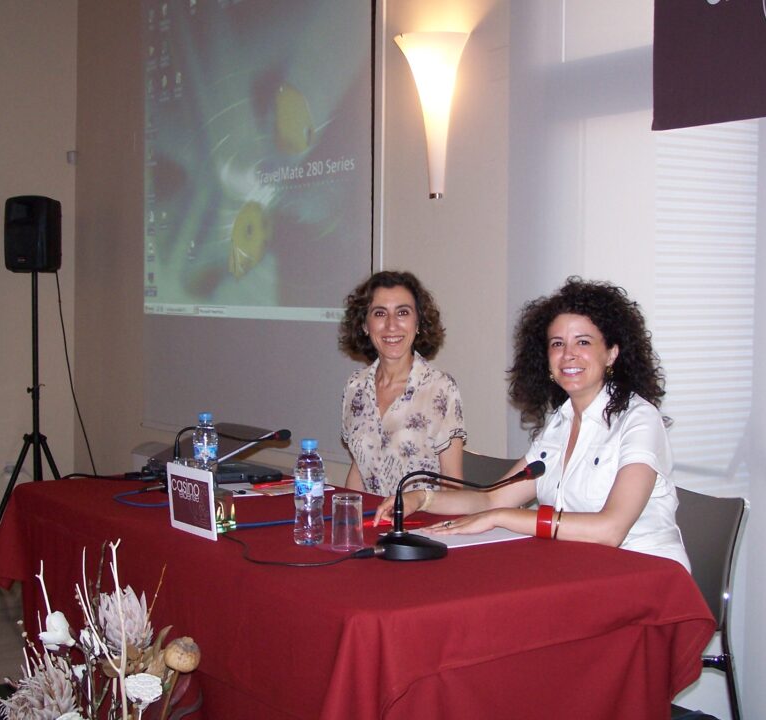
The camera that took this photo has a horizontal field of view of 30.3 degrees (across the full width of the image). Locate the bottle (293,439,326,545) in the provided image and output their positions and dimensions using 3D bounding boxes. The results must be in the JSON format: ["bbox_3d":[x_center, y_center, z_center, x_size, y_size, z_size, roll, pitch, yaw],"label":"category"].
[{"bbox_3d":[-0.144,0.254,2.769,0.058,0.203,0.058,0,3,0],"label":"bottle"}]

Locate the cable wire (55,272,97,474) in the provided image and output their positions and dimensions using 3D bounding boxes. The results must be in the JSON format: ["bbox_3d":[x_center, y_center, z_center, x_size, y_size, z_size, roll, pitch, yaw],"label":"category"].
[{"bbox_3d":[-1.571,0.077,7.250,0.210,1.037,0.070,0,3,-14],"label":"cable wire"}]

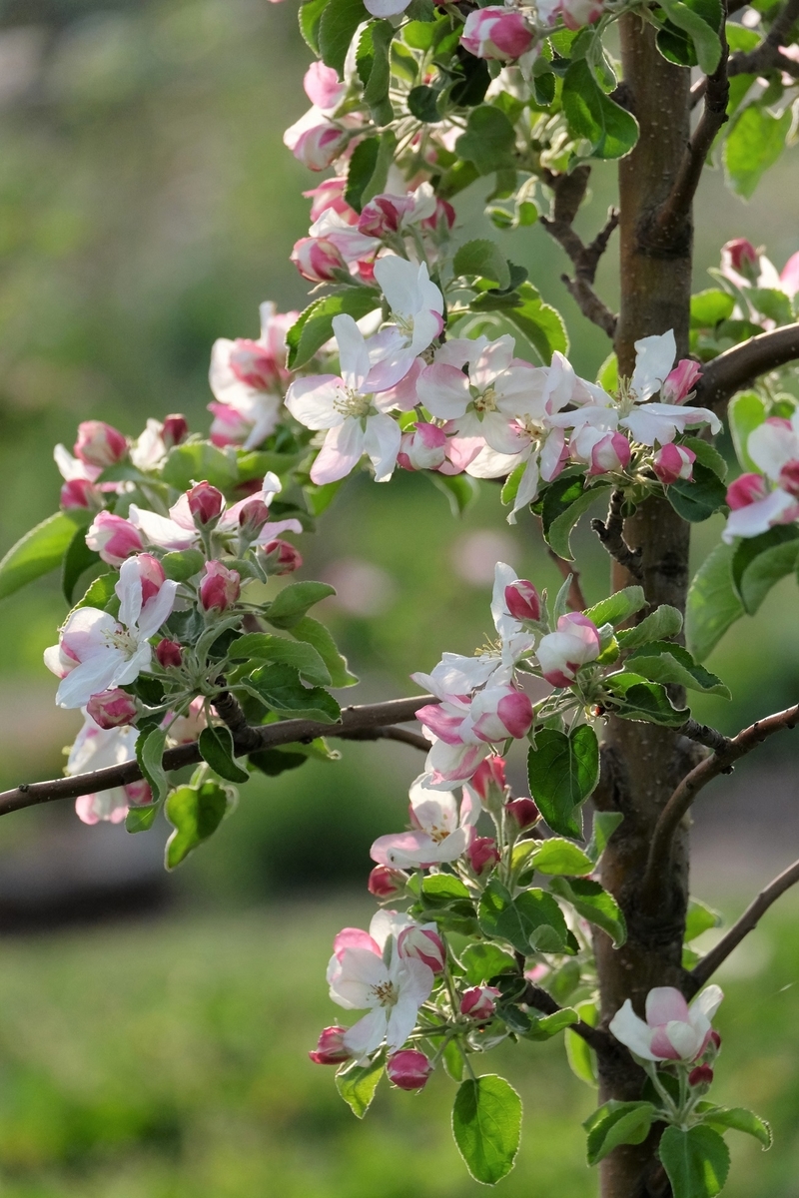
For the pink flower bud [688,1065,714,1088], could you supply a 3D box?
[{"bbox_3d":[0.101,0.160,2.400,0.009,0.009,0.009,9,6,0],"label":"pink flower bud"}]

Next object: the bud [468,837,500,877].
[{"bbox_3d":[0.026,0.078,2.190,0.011,0.013,0.011,-12,14,0],"label":"bud"}]

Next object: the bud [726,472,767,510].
[{"bbox_3d":[0.108,-0.034,2.230,0.014,0.012,0.012,-21,0,-25],"label":"bud"}]

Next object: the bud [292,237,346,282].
[{"bbox_3d":[-0.027,-0.111,2.350,0.018,0.014,0.014,15,0,-12],"label":"bud"}]

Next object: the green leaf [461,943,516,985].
[{"bbox_3d":[0.027,0.113,2.200,0.018,0.015,0.010,0,7,0],"label":"green leaf"}]

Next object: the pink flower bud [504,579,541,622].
[{"bbox_3d":[0.040,0.000,2.340,0.011,0.013,0.011,-15,6,0],"label":"pink flower bud"}]

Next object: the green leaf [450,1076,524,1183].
[{"bbox_3d":[0.027,0.162,2.190,0.021,0.034,0.007,-10,6,-6],"label":"green leaf"}]

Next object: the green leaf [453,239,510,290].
[{"bbox_3d":[0.024,-0.099,2.130,0.021,0.007,0.016,25,36,-20],"label":"green leaf"}]

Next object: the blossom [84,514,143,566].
[{"bbox_3d":[-0.083,-0.018,2.100,0.018,0.013,0.013,26,0,-14],"label":"blossom"}]

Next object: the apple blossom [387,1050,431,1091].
[{"bbox_3d":[0.003,0.157,2.390,0.015,0.014,0.014,-22,-17,-34],"label":"apple blossom"}]

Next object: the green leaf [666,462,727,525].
[{"bbox_3d":[0.100,-0.035,2.410,0.026,0.021,0.008,22,-28,12],"label":"green leaf"}]

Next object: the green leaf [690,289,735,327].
[{"bbox_3d":[0.097,-0.092,2.270,0.019,0.013,0.013,1,5,0],"label":"green leaf"}]

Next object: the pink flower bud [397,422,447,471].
[{"bbox_3d":[0.007,-0.046,2.190,0.015,0.013,0.013,-27,0,-24],"label":"pink flower bud"}]

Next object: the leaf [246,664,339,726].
[{"bbox_3d":[-0.035,0.032,2.410,0.035,0.011,0.022,20,42,14],"label":"leaf"}]

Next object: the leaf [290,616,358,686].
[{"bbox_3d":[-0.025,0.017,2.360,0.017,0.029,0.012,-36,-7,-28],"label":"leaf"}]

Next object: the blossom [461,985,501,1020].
[{"bbox_3d":[0.024,0.123,2.190,0.011,0.011,0.013,0,-12,41],"label":"blossom"}]

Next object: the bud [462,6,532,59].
[{"bbox_3d":[0.029,-0.165,2.100,0.021,0.015,0.015,3,0,-15],"label":"bud"}]

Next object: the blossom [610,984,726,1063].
[{"bbox_3d":[0.089,0.142,2.400,0.037,0.025,0.034,3,15,0],"label":"blossom"}]

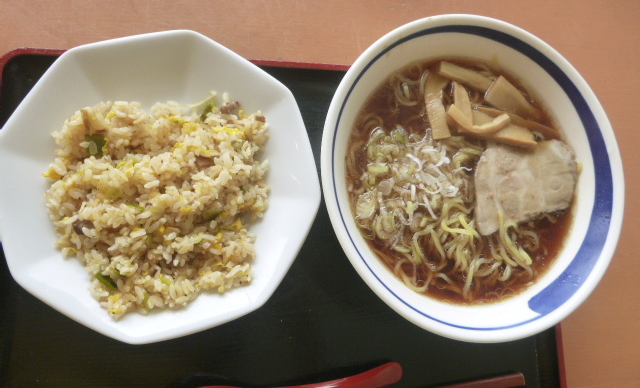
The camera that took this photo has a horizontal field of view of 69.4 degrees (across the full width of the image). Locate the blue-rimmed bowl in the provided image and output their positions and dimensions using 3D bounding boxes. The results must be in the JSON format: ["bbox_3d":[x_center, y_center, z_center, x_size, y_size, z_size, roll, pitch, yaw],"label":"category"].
[{"bbox_3d":[0.093,-0.009,0.325,0.206,0.081,0.206,2,81,-12],"label":"blue-rimmed bowl"}]

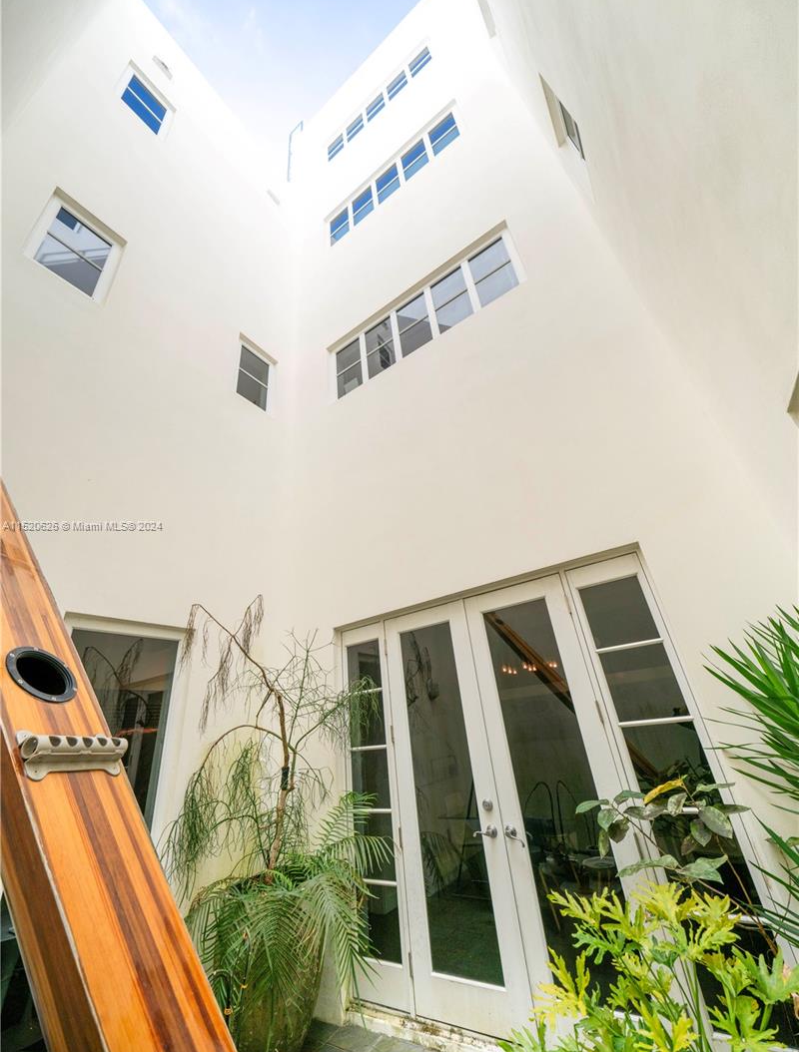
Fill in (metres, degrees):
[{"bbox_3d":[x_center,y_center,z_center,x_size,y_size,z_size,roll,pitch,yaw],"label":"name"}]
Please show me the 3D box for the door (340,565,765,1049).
[{"bbox_3d":[0.616,1.670,2.638,2.540,2.460,0.110,-22,-31,28],"label":"door"}]

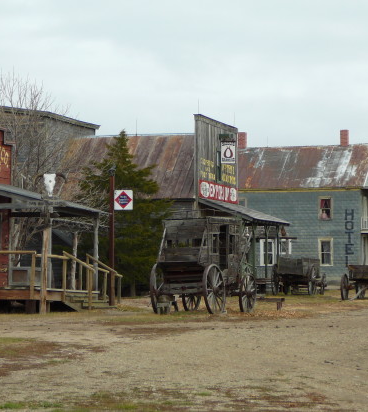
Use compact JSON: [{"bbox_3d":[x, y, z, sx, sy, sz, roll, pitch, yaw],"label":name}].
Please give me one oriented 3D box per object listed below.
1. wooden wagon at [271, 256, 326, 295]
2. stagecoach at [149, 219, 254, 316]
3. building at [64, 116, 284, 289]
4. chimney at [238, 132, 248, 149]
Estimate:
[{"bbox_3d":[4.920,2.996,80.100,1.750,1.600,3.400,0,-2,15],"label":"wooden wagon"},{"bbox_3d":[0.550,1.617,51.500,1.850,2.650,3.600,-1,-2,21],"label":"stagecoach"},{"bbox_3d":[-0.427,0.100,80.660,8.900,7.400,8.700,0,-2,13],"label":"building"},{"bbox_3d":[3.970,-4.415,126.900,0.540,1.150,0.540,0,-2,16],"label":"chimney"}]

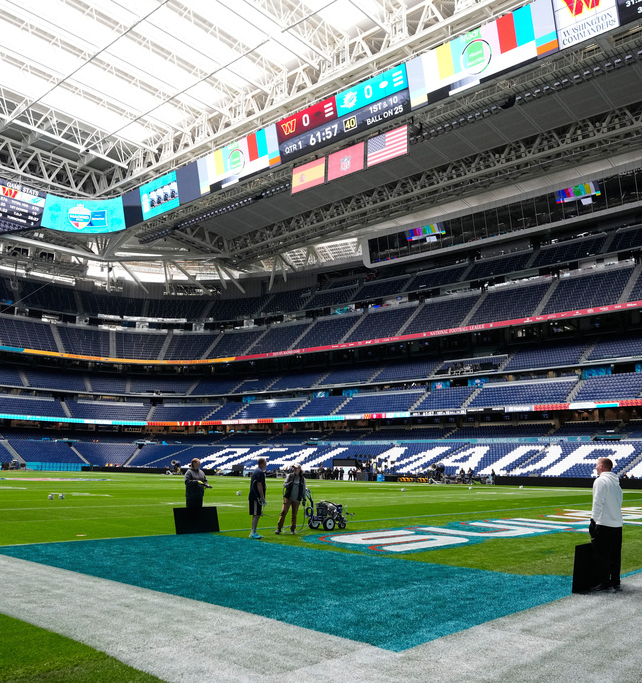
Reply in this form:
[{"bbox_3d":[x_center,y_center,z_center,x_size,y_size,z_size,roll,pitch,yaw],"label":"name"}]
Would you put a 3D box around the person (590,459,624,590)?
[{"bbox_3d":[3.864,2.444,9.250,0.400,1.770,0.520,-9,-14,44],"label":"person"}]

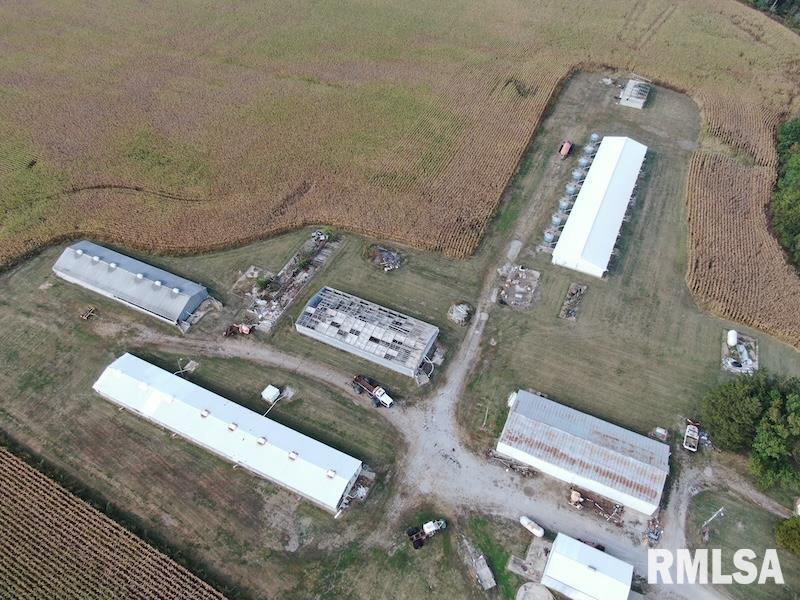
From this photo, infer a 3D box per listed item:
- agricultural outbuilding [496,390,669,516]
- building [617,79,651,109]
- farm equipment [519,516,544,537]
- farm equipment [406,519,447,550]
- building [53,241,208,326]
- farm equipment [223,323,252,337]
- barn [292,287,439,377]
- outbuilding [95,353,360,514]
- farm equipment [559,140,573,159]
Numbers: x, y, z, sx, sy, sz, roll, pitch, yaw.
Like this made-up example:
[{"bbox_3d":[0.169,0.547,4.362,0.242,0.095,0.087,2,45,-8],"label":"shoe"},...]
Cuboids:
[{"bbox_3d":[33.383,26.889,101.222,27.918,4.600,12.218,20,52,17],"label":"agricultural outbuilding"},{"bbox_3d":[77.869,-67.921,182.816,7.000,3.200,12.000,20,53,17],"label":"building"},{"bbox_3d":[22.320,38.360,93.751,4.450,1.250,1.120,32,57,25],"label":"farm equipment"},{"bbox_3d":[4.764,38.712,92.814,6.014,2.600,2.900,-24,53,-18],"label":"farm equipment"},{"bbox_3d":[-64.031,-5.383,130.506,37.920,4.300,10.470,20,52,17],"label":"building"},{"bbox_3d":[-35.446,6.675,121.201,6.035,2.100,2.100,-9,50,-7],"label":"farm equipment"},{"bbox_3d":[-7.193,6.190,120.220,28.307,3.600,12.004,20,53,17],"label":"barn"},{"bbox_3d":[-33.915,23.568,105.570,55.749,3.800,9.508,20,52,17],"label":"outbuilding"},{"bbox_3d":[48.794,-44.237,163.253,2.500,2.700,6.604,19,52,16],"label":"farm equipment"}]

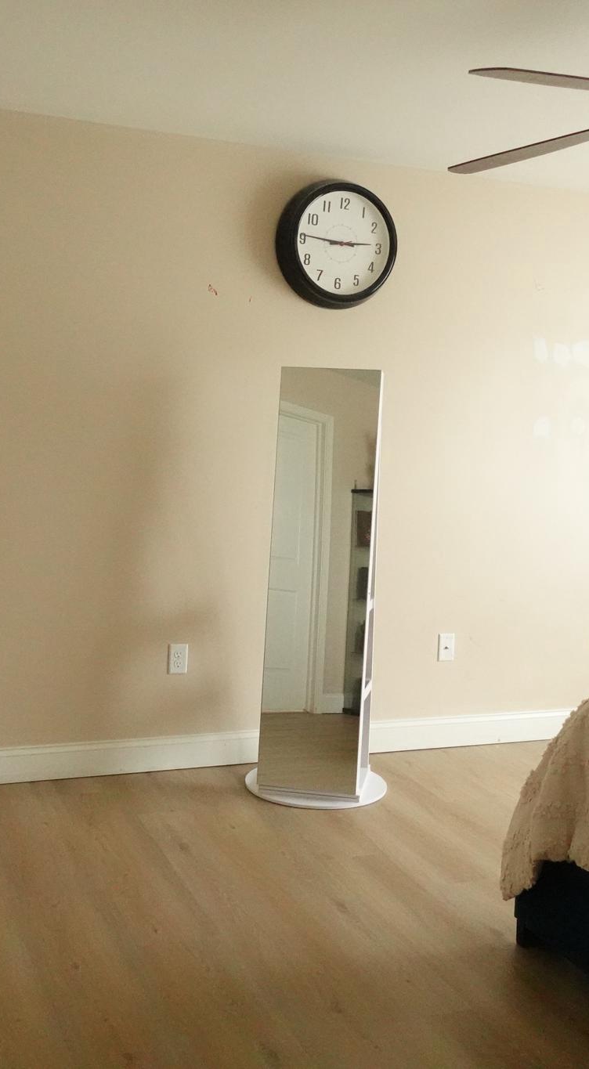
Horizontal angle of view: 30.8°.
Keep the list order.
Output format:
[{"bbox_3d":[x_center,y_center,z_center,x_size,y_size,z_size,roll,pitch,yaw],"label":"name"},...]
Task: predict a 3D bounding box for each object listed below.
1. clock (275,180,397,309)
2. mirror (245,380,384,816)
[{"bbox_3d":[0.181,-1.150,4.235,0.500,0.500,0.090,0,6,-21],"label":"clock"},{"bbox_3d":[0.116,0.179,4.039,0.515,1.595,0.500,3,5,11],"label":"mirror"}]

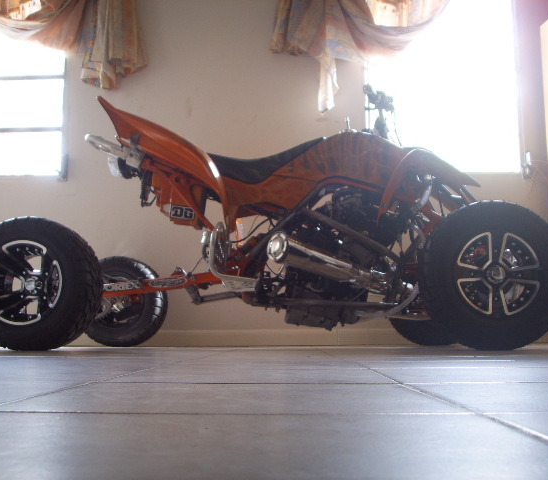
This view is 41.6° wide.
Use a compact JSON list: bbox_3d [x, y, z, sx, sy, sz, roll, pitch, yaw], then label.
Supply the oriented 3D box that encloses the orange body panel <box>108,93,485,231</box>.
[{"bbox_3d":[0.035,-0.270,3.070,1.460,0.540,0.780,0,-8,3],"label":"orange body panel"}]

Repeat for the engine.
[{"bbox_3d":[0.260,0.085,2.990,0.510,0.560,0.420,0,-8,3],"label":"engine"}]

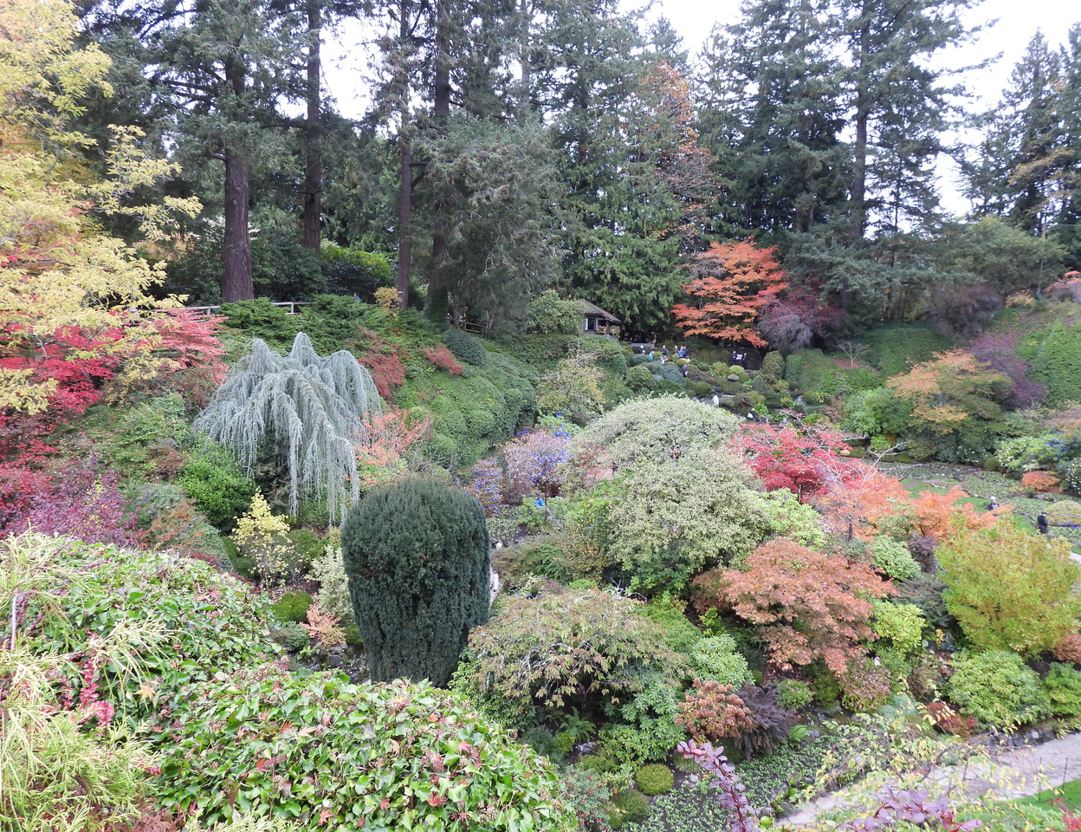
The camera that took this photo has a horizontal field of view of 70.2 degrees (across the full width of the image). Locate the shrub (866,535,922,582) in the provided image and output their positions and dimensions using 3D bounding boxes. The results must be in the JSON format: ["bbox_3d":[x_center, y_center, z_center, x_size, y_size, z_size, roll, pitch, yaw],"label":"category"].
[{"bbox_3d":[17.951,7.185,39.000,2.800,2.200,2.600,5,9,25],"label":"shrub"}]

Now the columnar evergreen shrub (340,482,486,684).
[{"bbox_3d":[-3.103,4.370,19.500,3.653,5.617,3.653,1,5,0],"label":"columnar evergreen shrub"}]

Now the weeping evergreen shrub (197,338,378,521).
[{"bbox_3d":[-10.053,0.462,31.000,7.033,7.542,6.330,1,5,0],"label":"weeping evergreen shrub"}]

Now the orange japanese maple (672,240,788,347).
[{"bbox_3d":[18.302,-11.632,74.000,11.100,10.600,9.500,3,8,13],"label":"orange japanese maple"}]

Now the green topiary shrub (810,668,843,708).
[{"bbox_3d":[10.395,9.891,28.000,1.200,1.350,1.150,4,9,22],"label":"green topiary shrub"}]

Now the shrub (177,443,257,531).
[{"bbox_3d":[-12.103,2.683,29.000,2.787,3.356,2.648,1,5,0],"label":"shrub"}]

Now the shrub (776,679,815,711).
[{"bbox_3d":[6.730,7.382,20.300,0.962,0.749,0.962,1,5,0],"label":"shrub"}]

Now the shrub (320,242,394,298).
[{"bbox_3d":[-11.972,-9.437,50.000,4.900,3.800,4.000,0,4,-13],"label":"shrub"}]

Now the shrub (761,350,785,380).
[{"bbox_3d":[21.480,-4.680,71.000,2.250,2.700,2.200,2,4,17],"label":"shrub"}]

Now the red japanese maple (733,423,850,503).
[{"bbox_3d":[15.657,2.948,48.000,7.400,5.200,6.500,3,8,18],"label":"red japanese maple"}]

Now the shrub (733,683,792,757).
[{"bbox_3d":[5.395,7.479,18.900,1.524,1.714,1.524,1,5,0],"label":"shrub"}]

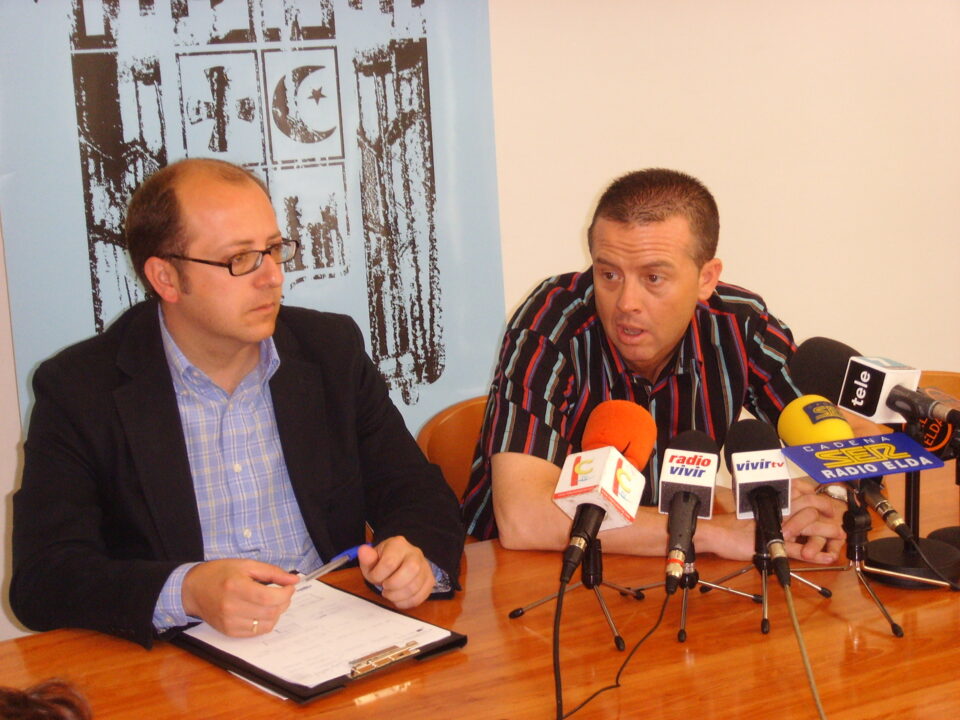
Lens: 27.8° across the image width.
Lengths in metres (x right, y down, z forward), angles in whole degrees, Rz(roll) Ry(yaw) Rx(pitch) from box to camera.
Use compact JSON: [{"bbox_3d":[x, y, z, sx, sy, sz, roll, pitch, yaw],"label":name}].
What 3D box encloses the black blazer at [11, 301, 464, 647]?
[{"bbox_3d":[-0.337,0.214,2.591,0.570,0.580,0.460,-9,15,-27],"label":"black blazer"}]

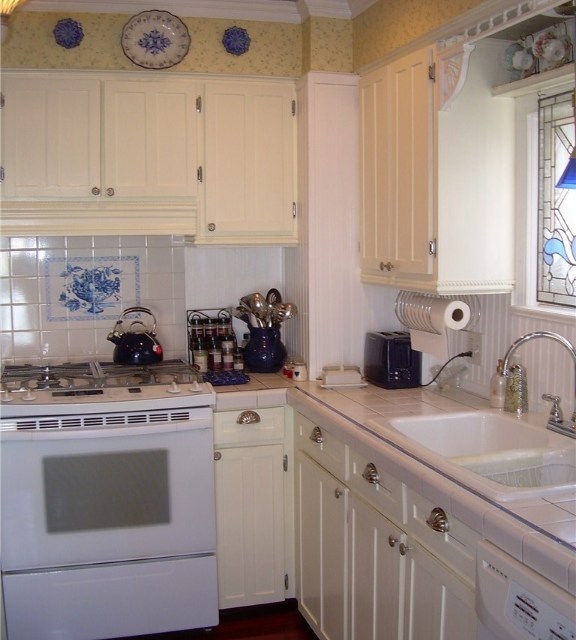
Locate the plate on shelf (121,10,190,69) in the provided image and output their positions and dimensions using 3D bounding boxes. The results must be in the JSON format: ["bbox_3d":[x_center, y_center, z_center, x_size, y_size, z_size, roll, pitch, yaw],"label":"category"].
[{"bbox_3d":[-0.504,-1.078,3.244,0.265,0.220,0.035,-2,6,-15],"label":"plate on shelf"}]

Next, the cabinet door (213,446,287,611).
[{"bbox_3d":[-0.147,0.800,3.275,0.275,0.635,0.022,-2,6,-15],"label":"cabinet door"}]

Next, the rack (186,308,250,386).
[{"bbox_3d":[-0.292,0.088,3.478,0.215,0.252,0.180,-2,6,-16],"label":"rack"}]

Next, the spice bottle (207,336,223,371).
[{"bbox_3d":[-0.307,0.141,3.507,0.054,0.138,0.054,-2,6,-16],"label":"spice bottle"}]

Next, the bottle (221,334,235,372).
[{"bbox_3d":[-0.253,0.137,3.522,0.049,0.142,0.049,-2,6,-16],"label":"bottle"}]

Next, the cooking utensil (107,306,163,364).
[{"bbox_3d":[-0.625,0.066,3.449,0.227,0.235,0.200,-1,5,-9],"label":"cooking utensil"}]

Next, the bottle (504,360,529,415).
[{"bbox_3d":[0.713,0.208,2.641,0.056,0.156,0.056,5,8,42],"label":"bottle"}]

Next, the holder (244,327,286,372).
[{"bbox_3d":[-0.100,0.134,3.690,0.194,0.193,0.190,0,5,0],"label":"holder"}]

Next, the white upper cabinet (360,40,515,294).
[{"bbox_3d":[0.521,-0.534,3.113,0.282,0.828,0.730,-2,6,-15],"label":"white upper cabinet"}]

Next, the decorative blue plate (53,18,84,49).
[{"bbox_3d":[-0.771,-1.009,2.969,0.112,0.110,0.022,-2,6,-16],"label":"decorative blue plate"}]

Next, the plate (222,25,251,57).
[{"bbox_3d":[-0.202,-1.104,3.339,0.110,0.113,0.020,-2,6,-15],"label":"plate"}]

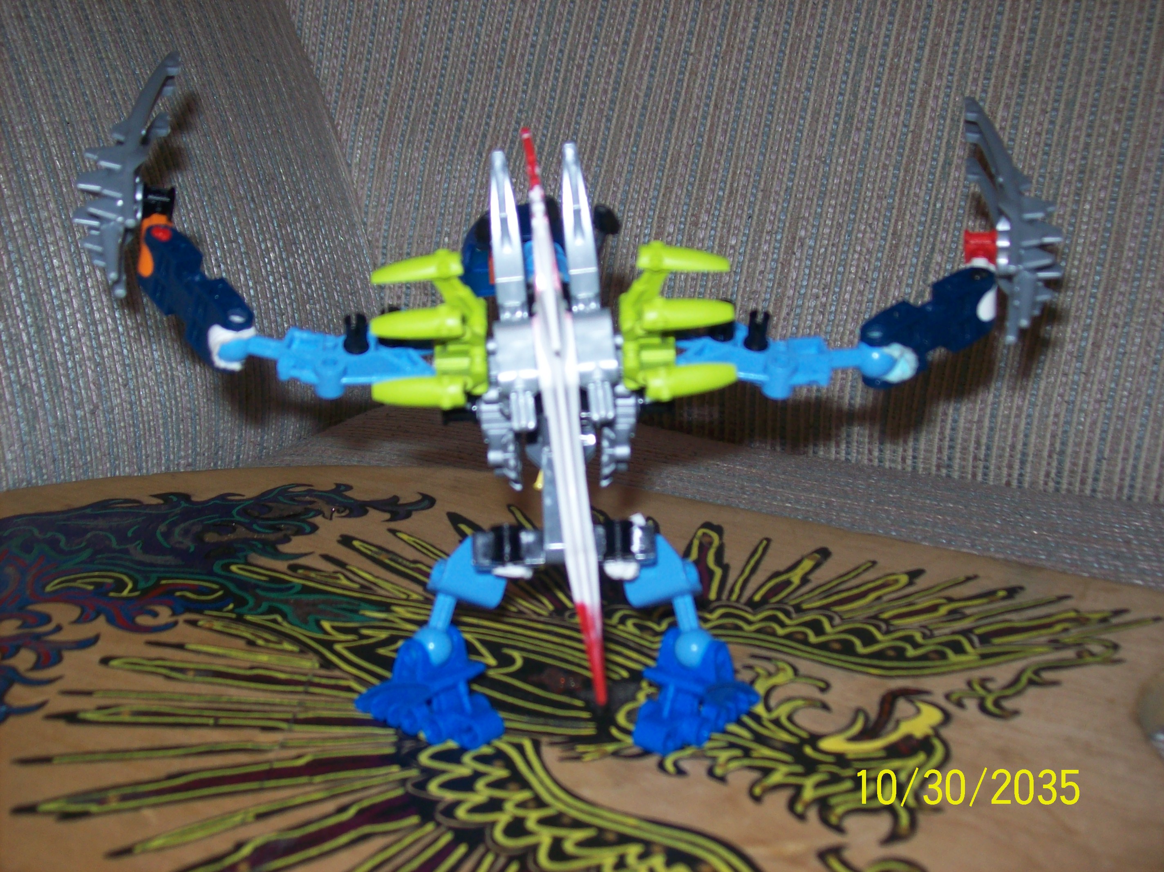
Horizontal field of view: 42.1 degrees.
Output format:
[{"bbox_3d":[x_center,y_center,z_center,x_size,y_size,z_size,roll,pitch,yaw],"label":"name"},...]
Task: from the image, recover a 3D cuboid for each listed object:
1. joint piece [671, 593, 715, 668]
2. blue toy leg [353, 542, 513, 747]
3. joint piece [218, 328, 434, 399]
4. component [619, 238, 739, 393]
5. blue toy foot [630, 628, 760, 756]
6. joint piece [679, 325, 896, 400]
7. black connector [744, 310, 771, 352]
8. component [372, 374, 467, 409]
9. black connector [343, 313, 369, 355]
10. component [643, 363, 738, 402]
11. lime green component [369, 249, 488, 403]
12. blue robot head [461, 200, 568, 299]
[{"bbox_3d":[0.029,0.052,0.404,0.010,0.019,0.010,-6,21,4],"label":"joint piece"},{"bbox_3d":[-0.040,0.054,0.400,0.038,0.047,0.030,8,28,16],"label":"blue toy leg"},{"bbox_3d":[-0.068,-0.020,0.412,0.059,0.012,0.017,1,31,-1],"label":"joint piece"},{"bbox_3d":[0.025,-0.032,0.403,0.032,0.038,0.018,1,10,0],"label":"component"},{"bbox_3d":[0.030,0.068,0.403,0.032,0.024,0.026,1,31,-1],"label":"blue toy foot"},{"bbox_3d":[0.054,-0.020,0.412,0.059,0.012,0.017,1,31,-1],"label":"joint piece"},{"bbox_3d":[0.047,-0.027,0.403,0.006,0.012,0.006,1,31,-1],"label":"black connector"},{"bbox_3d":[-0.043,-0.011,0.396,0.025,0.007,0.008,1,31,-1],"label":"component"},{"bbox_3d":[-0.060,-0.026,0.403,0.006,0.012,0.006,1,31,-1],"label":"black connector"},{"bbox_3d":[0.028,-0.014,0.396,0.025,0.007,0.008,0,31,-2],"label":"component"},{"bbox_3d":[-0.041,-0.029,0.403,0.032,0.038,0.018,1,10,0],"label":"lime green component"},{"bbox_3d":[-0.016,-0.050,0.402,0.033,0.022,0.024,0,27,0],"label":"blue robot head"}]

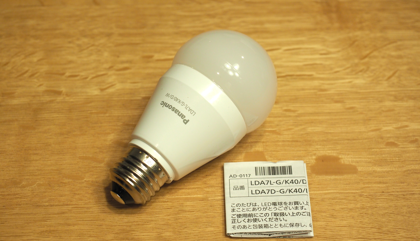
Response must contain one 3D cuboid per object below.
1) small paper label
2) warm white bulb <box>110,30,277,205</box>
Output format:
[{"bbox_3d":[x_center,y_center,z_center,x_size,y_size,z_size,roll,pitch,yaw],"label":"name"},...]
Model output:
[{"bbox_3d":[0.029,0.040,0.503,0.044,0.003,0.047,-1,47,0],"label":"small paper label"},{"bbox_3d":[-0.011,0.000,0.510,0.060,0.060,0.112,33,70,27],"label":"warm white bulb"}]

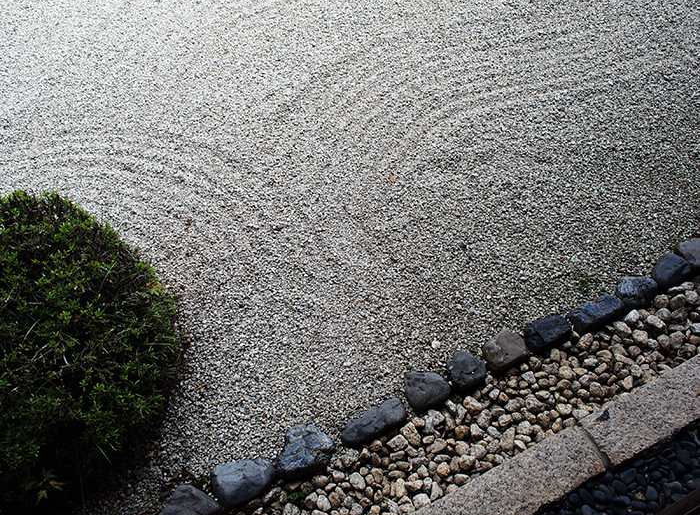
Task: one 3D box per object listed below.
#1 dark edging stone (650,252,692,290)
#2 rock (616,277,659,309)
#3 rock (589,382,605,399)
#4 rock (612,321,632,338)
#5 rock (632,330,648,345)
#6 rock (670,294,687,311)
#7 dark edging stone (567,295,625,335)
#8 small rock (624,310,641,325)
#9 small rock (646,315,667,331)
[{"bbox_3d":[1.268,0.059,2.714,0.141,0.102,0.120,-26,54,-22],"label":"dark edging stone"},{"bbox_3d":[1.067,0.125,2.557,0.131,0.105,0.096,-10,54,-7],"label":"rock"},{"bbox_3d":[0.852,0.460,2.377,0.050,0.045,0.053,17,50,13],"label":"rock"},{"bbox_3d":[0.914,0.241,2.306,0.057,0.032,0.037,32,59,22],"label":"rock"},{"bbox_3d":[0.967,0.266,2.288,0.044,0.031,0.038,29,58,20],"label":"rock"},{"bbox_3d":[1.213,0.166,2.537,0.047,0.048,0.056,19,55,14],"label":"rock"},{"bbox_3d":[0.917,0.216,2.568,0.236,0.084,0.096,-22,53,-19],"label":"dark edging stone"},{"bbox_3d":[0.959,0.204,2.335,0.050,0.032,0.037,-34,60,-23],"label":"small rock"},{"bbox_3d":[1.147,0.247,2.572,0.067,0.042,0.042,29,54,22],"label":"small rock"}]

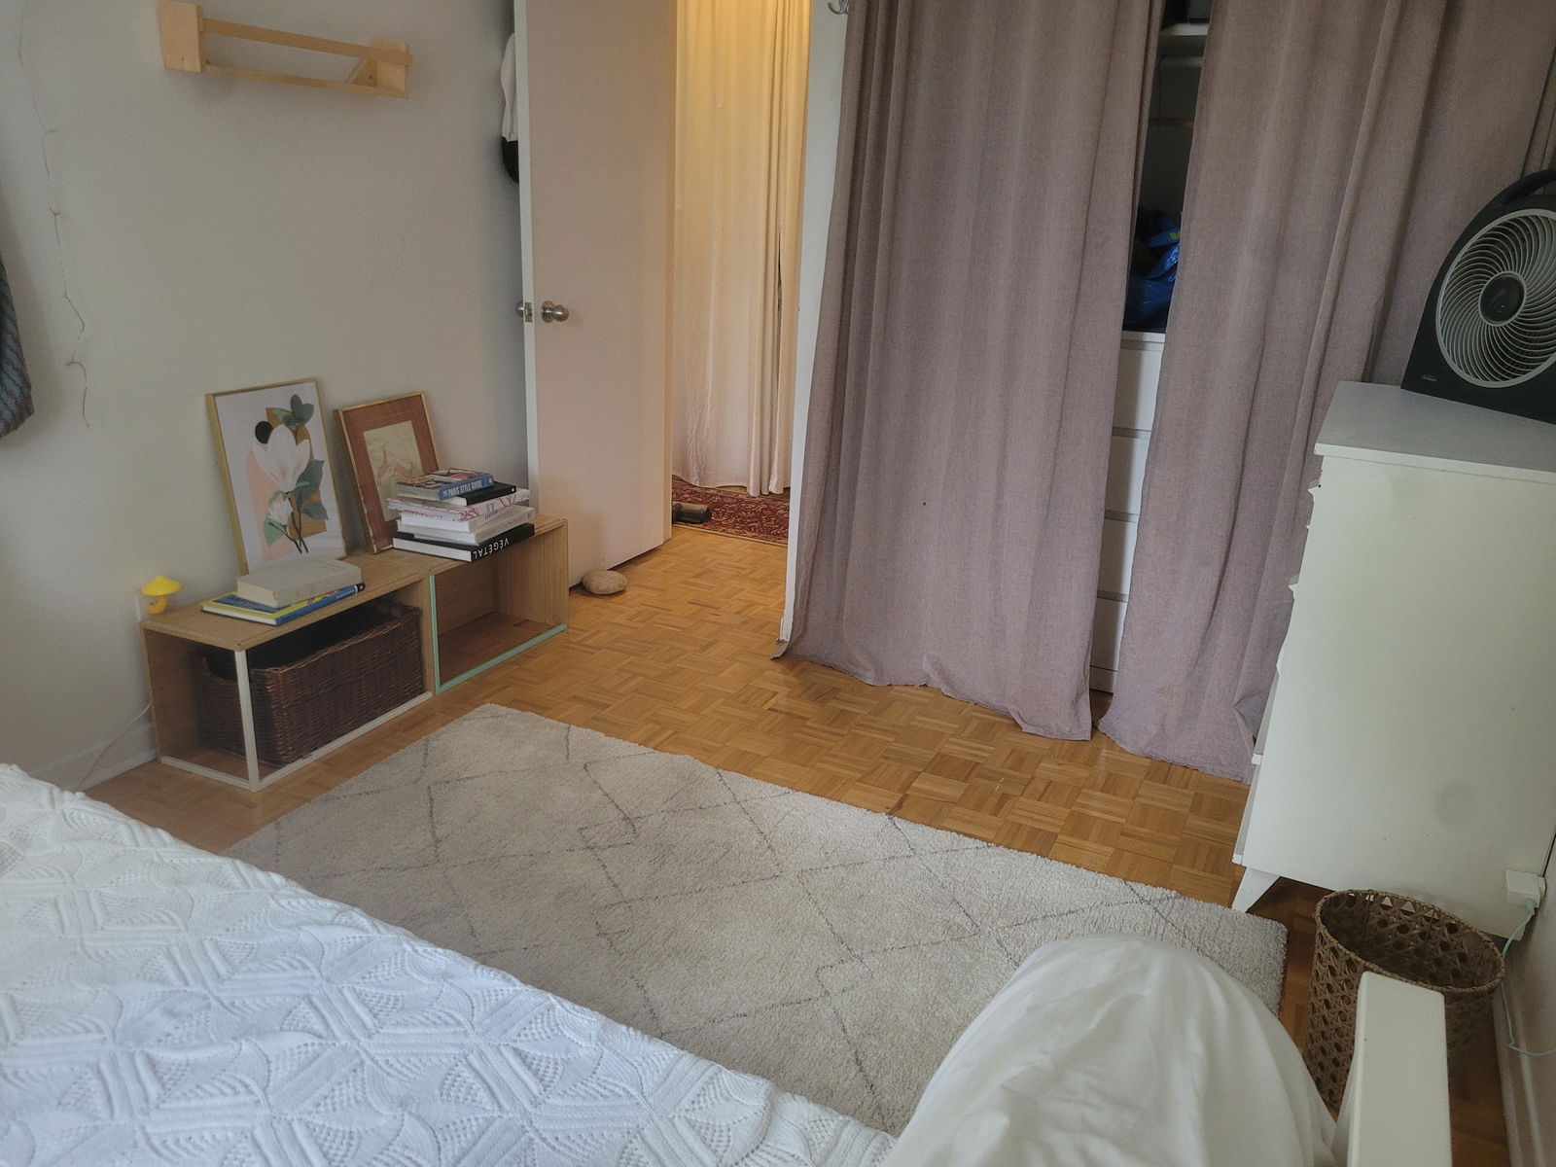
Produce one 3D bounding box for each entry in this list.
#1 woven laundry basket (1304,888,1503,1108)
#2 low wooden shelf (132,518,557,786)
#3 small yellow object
[{"bbox_3d":[0.956,0.675,1.831,0.258,0.280,0.258,11,20,24],"label":"woven laundry basket"},{"bbox_3d":[-1.034,0.115,3.111,0.298,0.345,1.195,11,20,23],"label":"low wooden shelf"},{"bbox_3d":[-1.384,0.027,2.627,0.092,0.092,0.092,11,20,24],"label":"small yellow object"}]

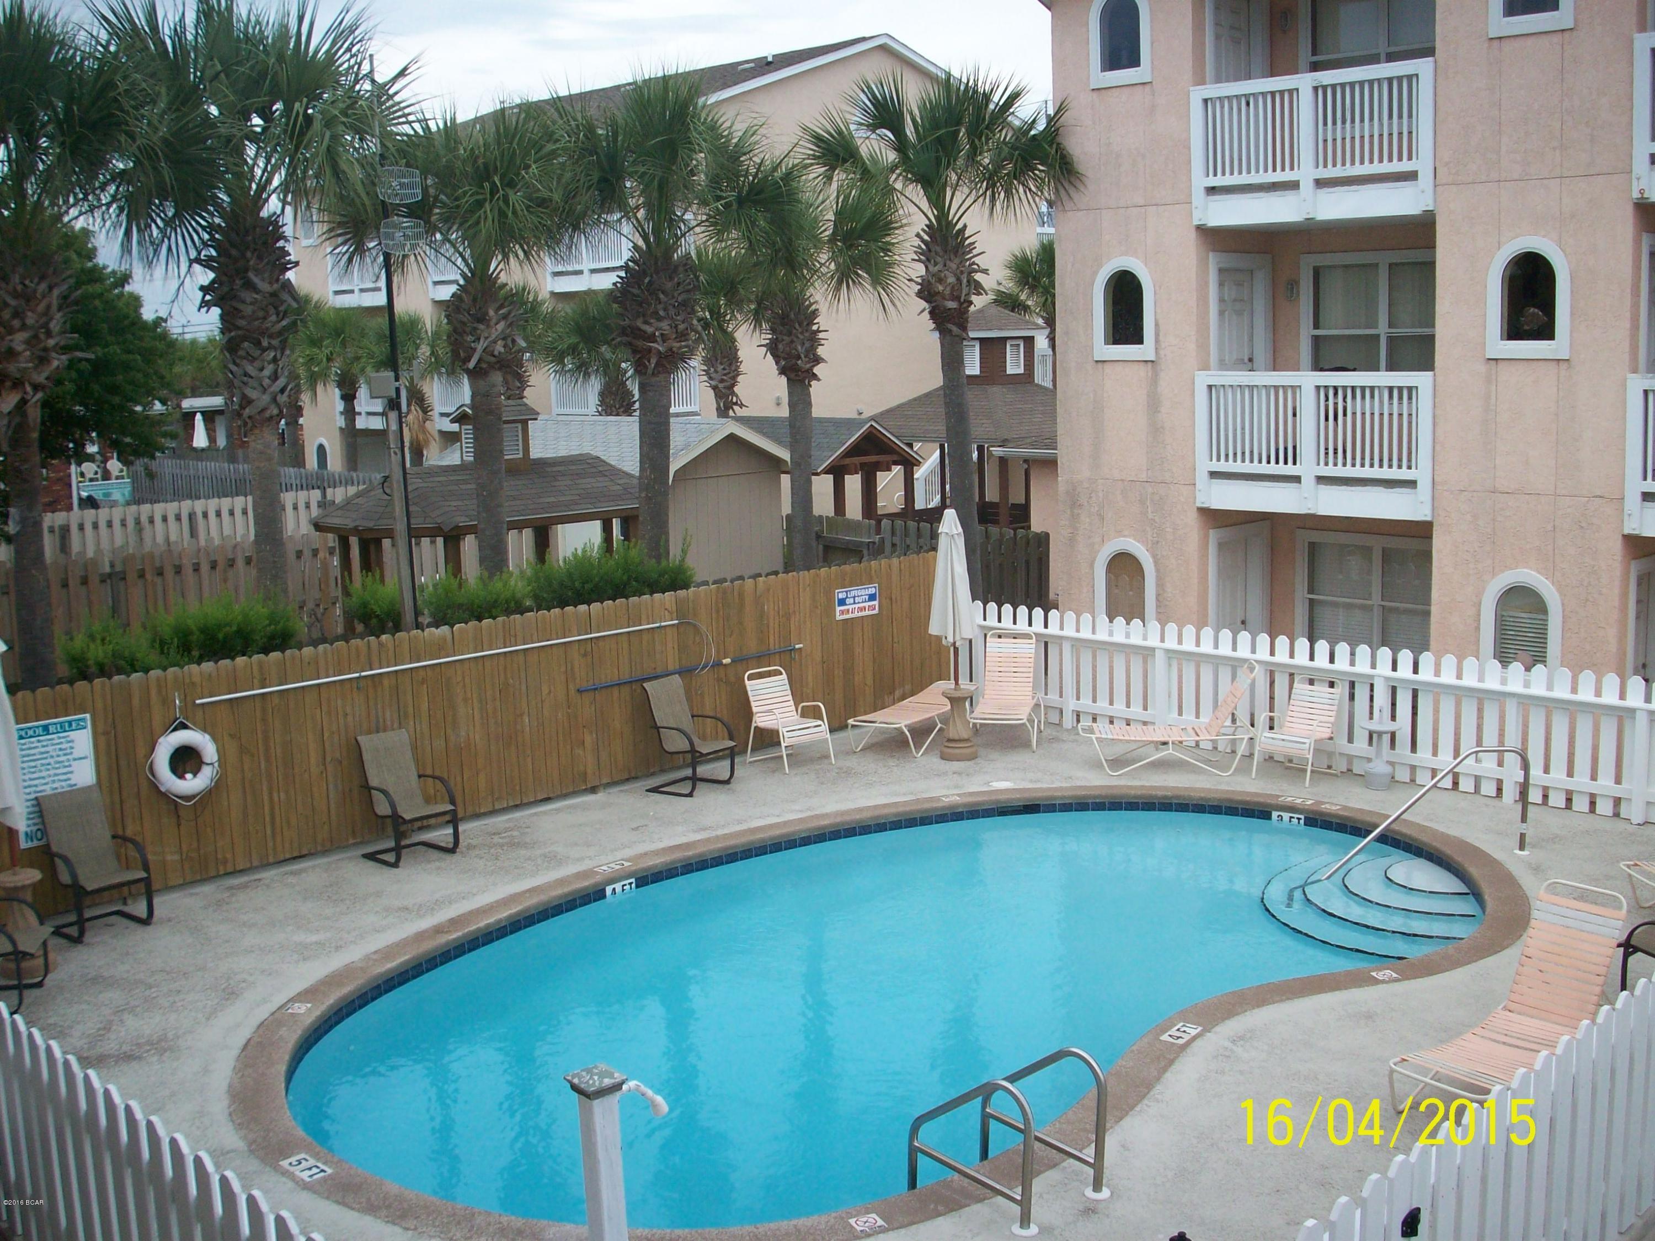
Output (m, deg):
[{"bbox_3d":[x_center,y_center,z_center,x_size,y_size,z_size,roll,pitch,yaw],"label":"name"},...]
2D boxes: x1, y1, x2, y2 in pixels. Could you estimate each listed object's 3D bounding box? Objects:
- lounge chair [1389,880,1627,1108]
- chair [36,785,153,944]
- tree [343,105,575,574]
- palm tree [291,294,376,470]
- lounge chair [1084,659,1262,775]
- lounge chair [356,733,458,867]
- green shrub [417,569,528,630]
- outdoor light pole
[{"bbox_3d":[3.663,2.085,9.462,1.658,1.004,0.620,-10,12,-42],"label":"lounge chair"},{"bbox_3d":[-5.582,1.849,13.475,0.740,1.010,0.600,7,13,42],"label":"chair"},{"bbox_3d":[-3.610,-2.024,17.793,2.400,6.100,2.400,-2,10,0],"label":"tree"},{"bbox_3d":[-10.941,-4.782,39.703,2.300,5.000,2.300,-2,10,0],"label":"palm tree"},{"bbox_3d":[3.252,0.910,16.897,1.639,1.015,0.620,-1,9,4],"label":"lounge chair"},{"bbox_3d":[-3.521,1.480,14.794,0.600,1.000,0.750,-11,13,-43],"label":"lounge chair"},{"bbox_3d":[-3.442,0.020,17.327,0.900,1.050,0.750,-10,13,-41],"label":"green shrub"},{"bbox_3d":[-3.740,-1.673,16.088,0.420,6.860,0.440,-10,12,-41],"label":"outdoor light pole"}]

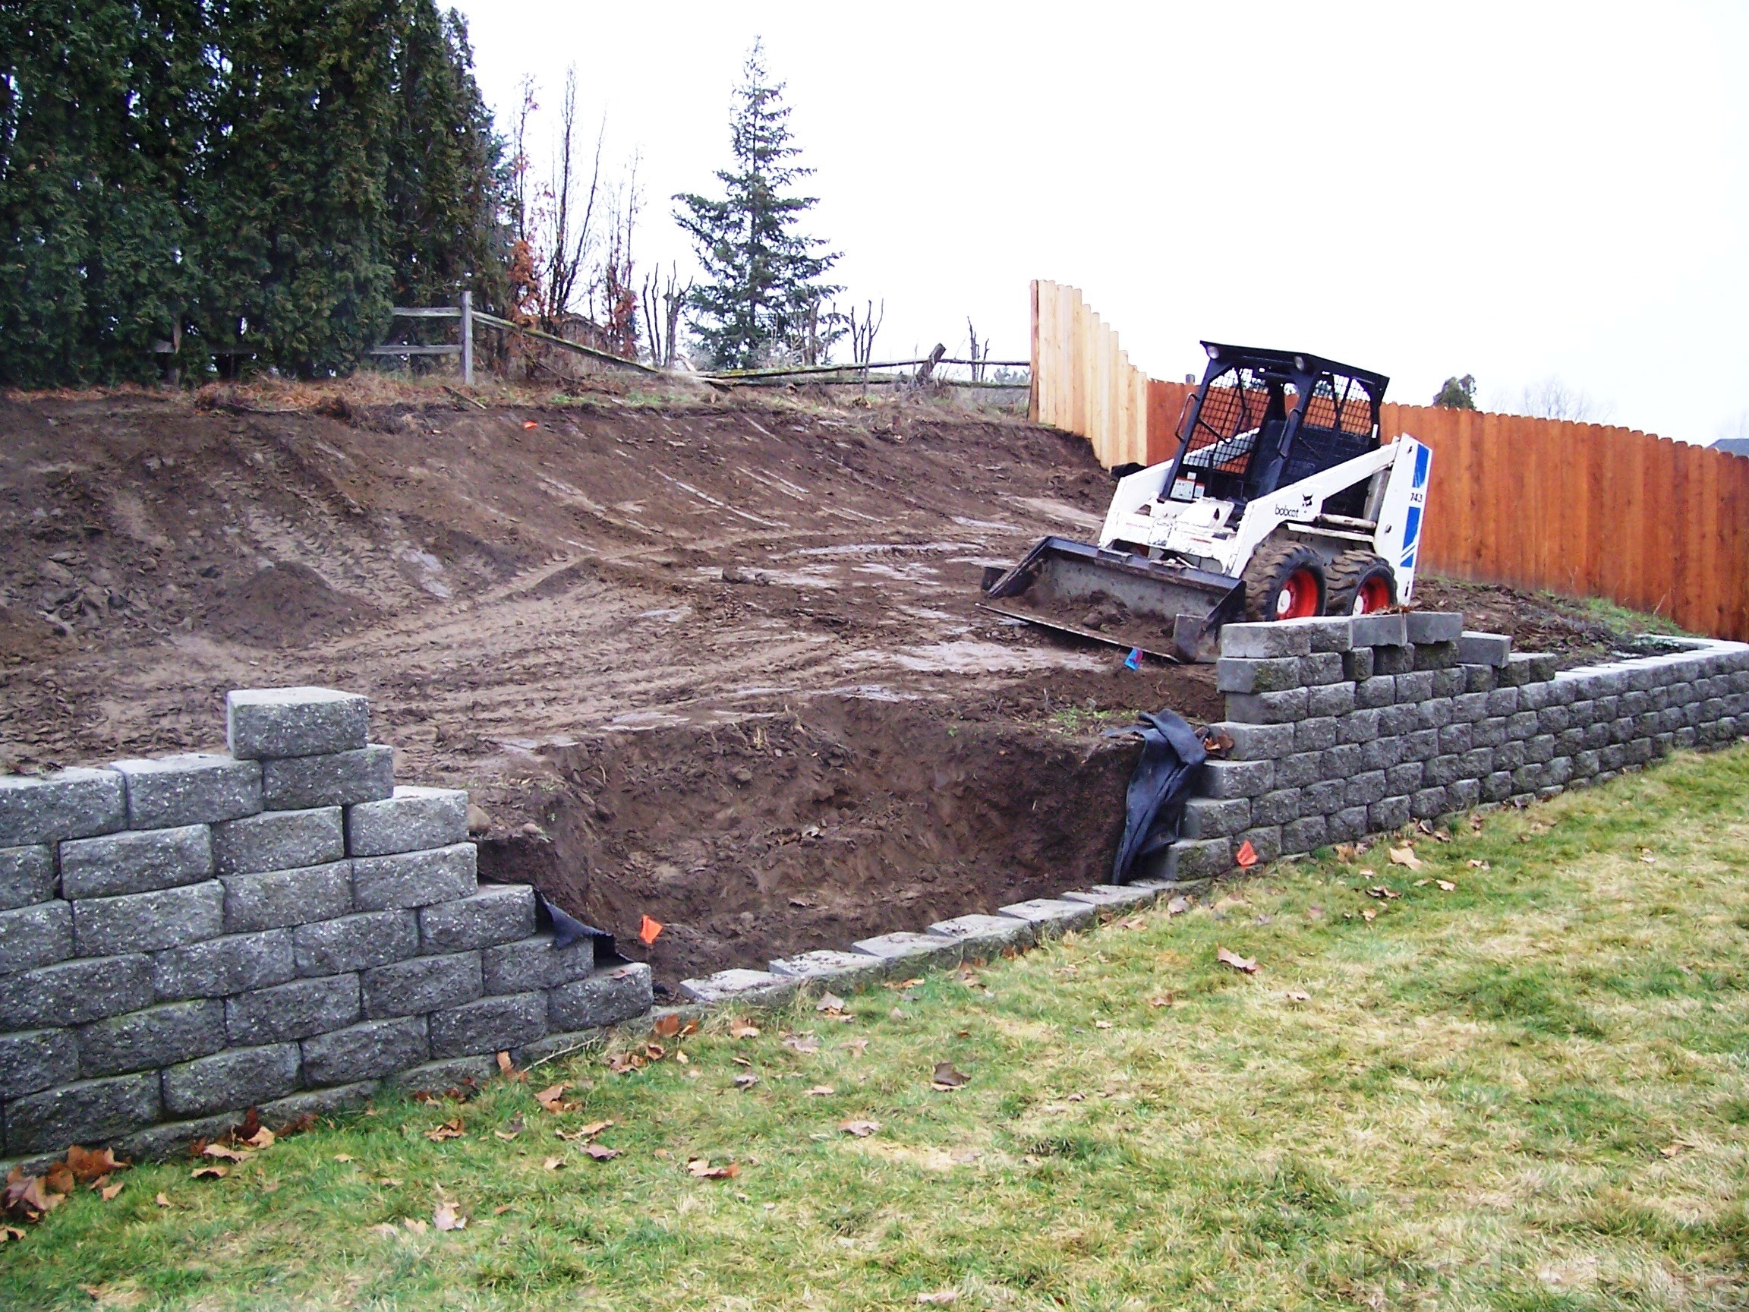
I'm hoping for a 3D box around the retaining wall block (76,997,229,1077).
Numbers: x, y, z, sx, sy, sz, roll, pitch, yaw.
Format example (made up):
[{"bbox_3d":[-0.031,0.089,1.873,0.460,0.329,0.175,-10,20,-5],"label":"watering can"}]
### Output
[{"bbox_3d":[-2.484,1.251,5.810,0.465,0.195,0.300,-4,8,-39],"label":"retaining wall block"}]

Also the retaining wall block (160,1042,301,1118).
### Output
[{"bbox_3d":[-2.286,1.432,5.979,0.465,0.195,0.300,-4,8,-39],"label":"retaining wall block"}]

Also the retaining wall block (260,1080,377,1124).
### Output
[{"bbox_3d":[-2.049,1.610,6.179,0.465,0.195,0.300,-4,8,-39],"label":"retaining wall block"}]

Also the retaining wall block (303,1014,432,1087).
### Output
[{"bbox_3d":[-1.917,1.404,6.275,0.465,0.195,0.300,-4,8,-39],"label":"retaining wall block"}]

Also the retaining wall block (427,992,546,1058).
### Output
[{"bbox_3d":[-1.542,1.375,6.577,0.465,0.195,0.300,-4,8,-39],"label":"retaining wall block"}]

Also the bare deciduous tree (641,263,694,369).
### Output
[{"bbox_3d":[-2.772,-4.510,23.000,0.695,1.500,0.750,1,6,0],"label":"bare deciduous tree"}]

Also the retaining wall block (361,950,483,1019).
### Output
[{"bbox_3d":[-1.747,1.195,6.403,0.465,0.195,0.300,-4,8,-39],"label":"retaining wall block"}]

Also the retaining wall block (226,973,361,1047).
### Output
[{"bbox_3d":[-2.116,1.223,6.106,0.465,0.195,0.300,-4,8,-39],"label":"retaining wall block"}]

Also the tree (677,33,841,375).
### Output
[{"bbox_3d":[-2.121,-8.002,31.000,2.984,6.164,2.984,1,6,0],"label":"tree"}]

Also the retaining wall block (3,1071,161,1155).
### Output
[{"bbox_3d":[-2.653,1.460,5.684,0.465,0.195,0.300,-4,8,-39],"label":"retaining wall block"}]

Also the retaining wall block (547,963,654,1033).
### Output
[{"bbox_3d":[-1.169,1.347,6.877,0.465,0.195,0.300,-4,8,-39],"label":"retaining wall block"}]

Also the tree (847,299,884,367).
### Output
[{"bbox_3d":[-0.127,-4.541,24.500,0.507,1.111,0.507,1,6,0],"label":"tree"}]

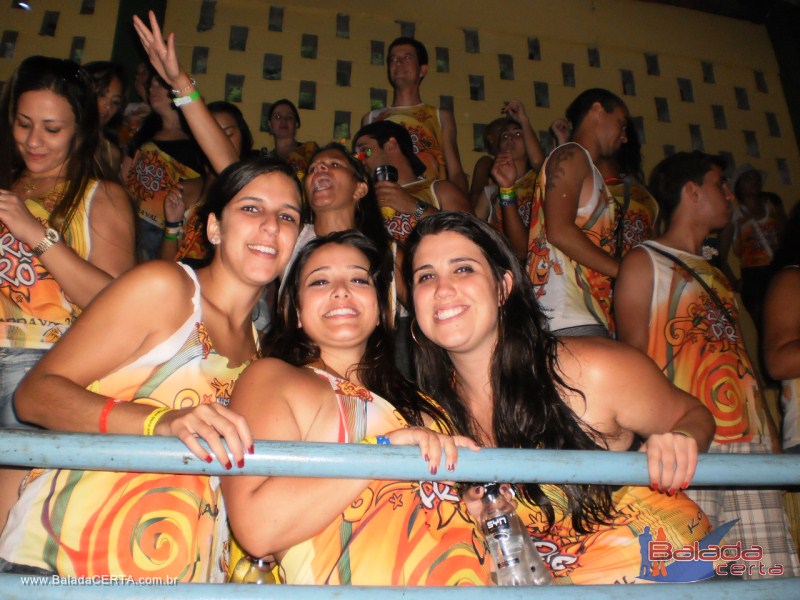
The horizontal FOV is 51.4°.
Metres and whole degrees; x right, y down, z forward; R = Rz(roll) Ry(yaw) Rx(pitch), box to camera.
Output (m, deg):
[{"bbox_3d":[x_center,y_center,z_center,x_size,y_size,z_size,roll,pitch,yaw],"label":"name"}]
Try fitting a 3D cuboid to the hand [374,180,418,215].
[{"bbox_3d":[-0.011,-0.314,2.550,0.130,0.105,0.090,6,-25,-17],"label":"hand"}]

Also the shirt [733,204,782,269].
[{"bbox_3d":[2.185,-0.371,5.100,0.350,0.450,0.240,-2,-24,1],"label":"shirt"}]

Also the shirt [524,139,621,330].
[{"bbox_3d":[0.526,-0.144,2.630,0.270,0.660,0.400,-2,-24,-1],"label":"shirt"}]

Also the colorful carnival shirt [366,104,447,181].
[{"bbox_3d":[0.031,-0.673,3.930,0.420,0.630,0.260,-1,-24,-2],"label":"colorful carnival shirt"}]

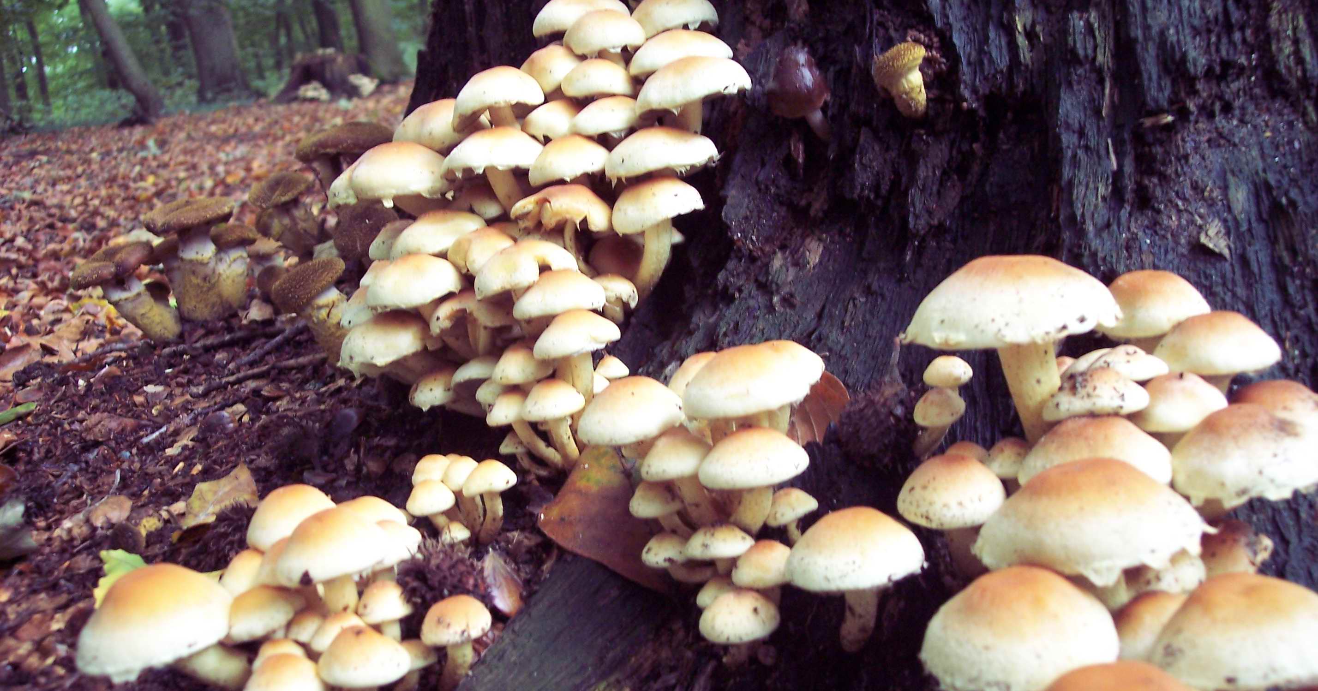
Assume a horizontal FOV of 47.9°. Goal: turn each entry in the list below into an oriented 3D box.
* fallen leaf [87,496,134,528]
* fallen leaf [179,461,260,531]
[{"bbox_3d":[-0.265,0.081,0.720,0.020,0.007,0.015,-32,62,-32],"label":"fallen leaf"},{"bbox_3d":[-0.208,0.070,0.701,0.037,0.012,0.027,-19,55,-22],"label":"fallen leaf"}]

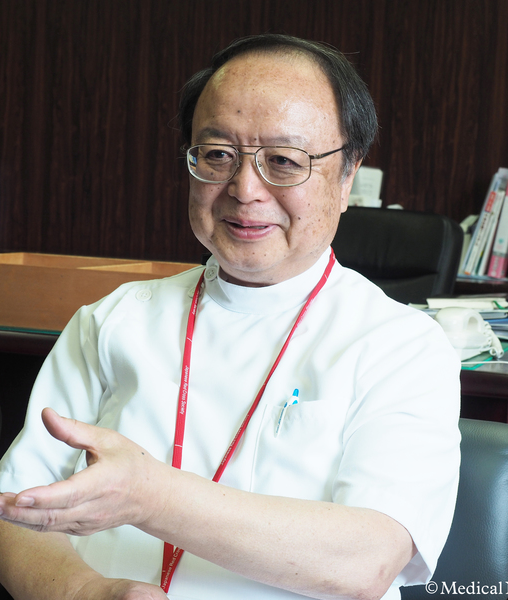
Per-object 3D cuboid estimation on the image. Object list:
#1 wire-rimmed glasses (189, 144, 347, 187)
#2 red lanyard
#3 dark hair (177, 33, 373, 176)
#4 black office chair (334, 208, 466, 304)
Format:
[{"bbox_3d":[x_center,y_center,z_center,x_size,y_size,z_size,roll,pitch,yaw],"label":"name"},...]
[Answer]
[{"bbox_3d":[0.021,-0.141,1.371,0.140,0.045,0.140,5,13,22],"label":"wire-rimmed glasses"},{"bbox_3d":[-0.017,0.122,1.372,0.150,0.360,0.225,5,4,27],"label":"red lanyard"},{"bbox_3d":[0.028,-0.189,1.435,0.185,0.175,0.195,5,11,21],"label":"dark hair"},{"bbox_3d":[0.170,0.295,3.250,0.640,1.040,0.660,4,4,22],"label":"black office chair"}]

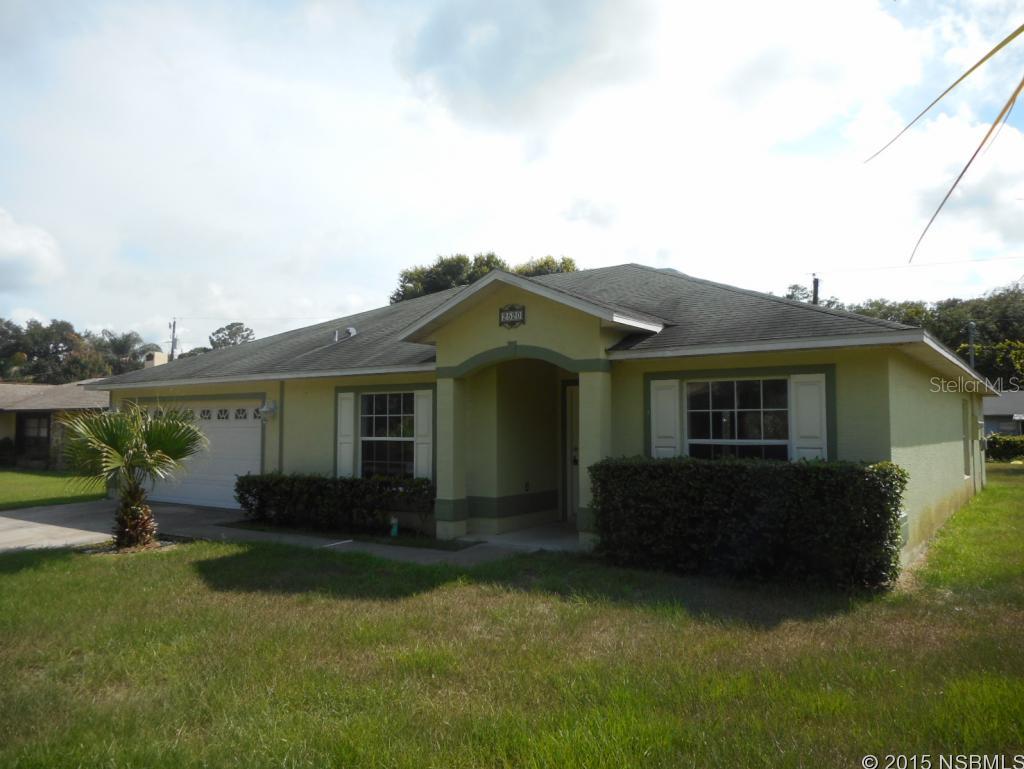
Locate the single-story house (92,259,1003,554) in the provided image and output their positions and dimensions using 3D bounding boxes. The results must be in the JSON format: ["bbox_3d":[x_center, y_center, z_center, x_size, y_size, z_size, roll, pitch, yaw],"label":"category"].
[{"bbox_3d":[0.675,-0.005,17.254,17.153,5.058,12.920,-2,-4,36],"label":"single-story house"}]

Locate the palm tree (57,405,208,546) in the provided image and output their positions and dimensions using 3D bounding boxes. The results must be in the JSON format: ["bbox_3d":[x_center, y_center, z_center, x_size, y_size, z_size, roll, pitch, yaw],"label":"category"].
[{"bbox_3d":[-5.150,1.197,10.154,1.850,1.930,1.850,-2,-4,36],"label":"palm tree"}]

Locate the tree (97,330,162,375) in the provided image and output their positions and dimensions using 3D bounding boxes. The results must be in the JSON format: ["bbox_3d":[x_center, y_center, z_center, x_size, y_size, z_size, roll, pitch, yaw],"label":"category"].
[{"bbox_3d":[-23.789,0.372,45.785,4.000,7.470,4.000,-2,-4,36],"label":"tree"}]

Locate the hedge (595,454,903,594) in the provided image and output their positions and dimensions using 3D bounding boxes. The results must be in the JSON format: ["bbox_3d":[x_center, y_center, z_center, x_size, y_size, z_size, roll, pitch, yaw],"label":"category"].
[{"bbox_3d":[2.420,1.391,7.943,3.060,1.139,0.833,-2,-4,36],"label":"hedge"}]

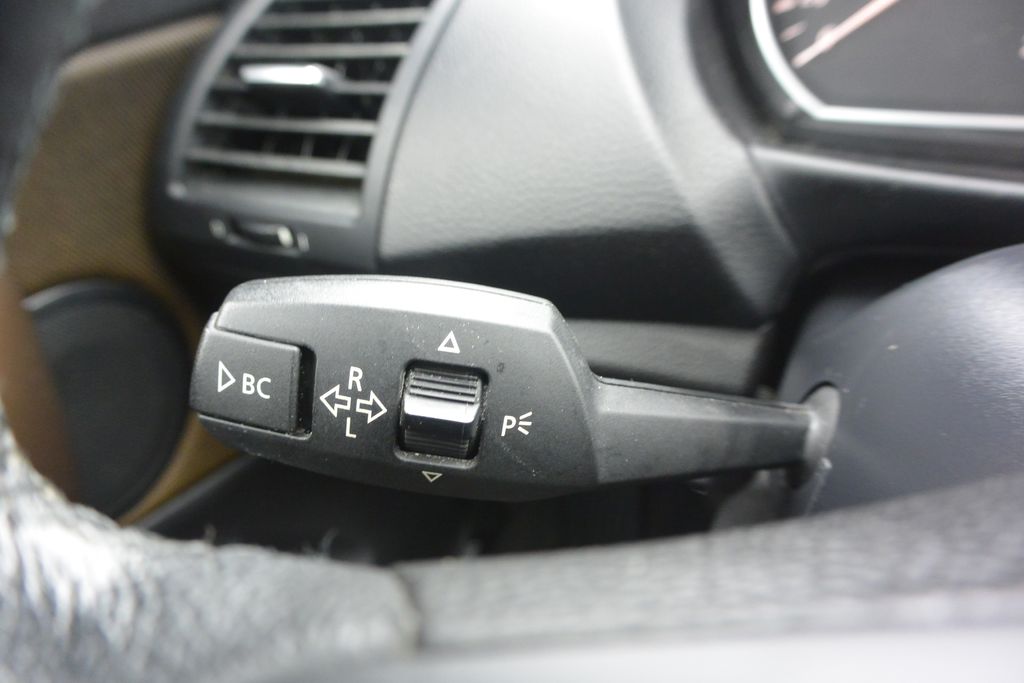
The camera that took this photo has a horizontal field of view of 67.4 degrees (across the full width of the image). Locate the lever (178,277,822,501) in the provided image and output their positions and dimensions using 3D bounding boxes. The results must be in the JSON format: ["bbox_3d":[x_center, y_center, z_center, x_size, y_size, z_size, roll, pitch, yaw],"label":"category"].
[{"bbox_3d":[-0.001,0.009,0.147,0.117,0.037,0.027,6,8,2],"label":"lever"}]

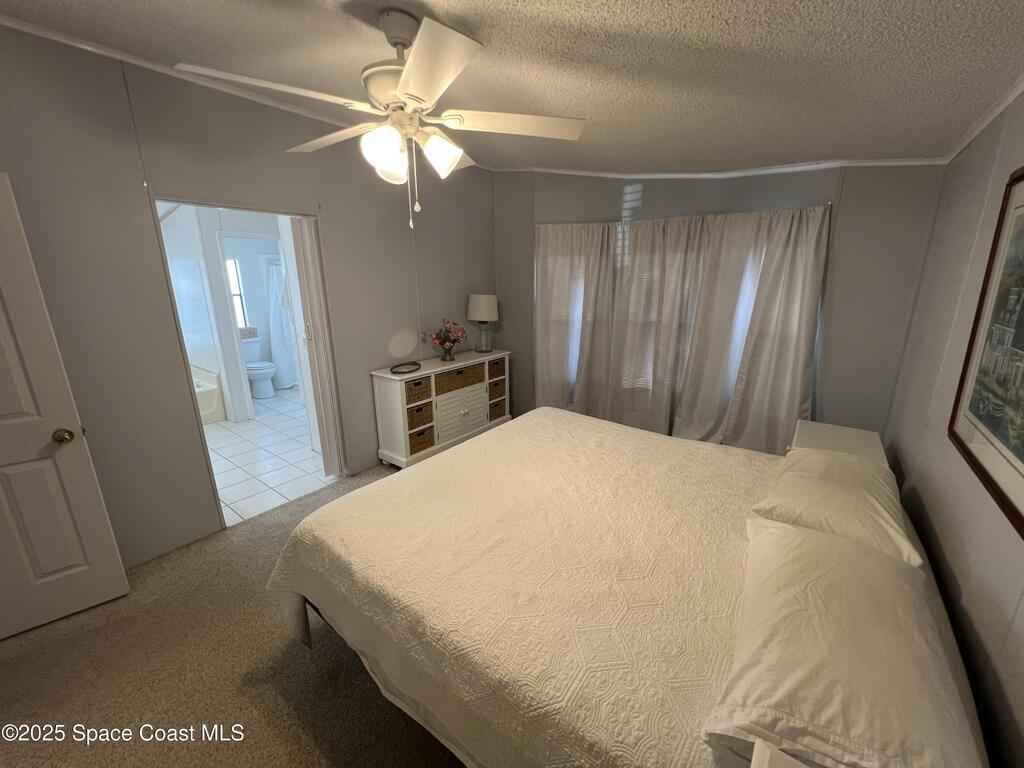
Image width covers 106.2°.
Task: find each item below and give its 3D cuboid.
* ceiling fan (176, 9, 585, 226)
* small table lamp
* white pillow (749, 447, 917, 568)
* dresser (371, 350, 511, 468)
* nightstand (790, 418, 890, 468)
[{"bbox_3d":[-0.391,-0.955,1.424,1.280,0.700,1.280,-13,18,-40],"label":"ceiling fan"},{"bbox_3d":[-0.334,-0.670,4.310,0.345,0.630,0.345,-1,14,0],"label":"small table lamp"},{"bbox_3d":[1.428,0.429,1.713,0.500,0.180,0.820,10,18,38],"label":"white pillow"},{"bbox_3d":[-0.619,0.181,3.978,0.390,0.816,1.567,9,17,35],"label":"dresser"},{"bbox_3d":[1.977,0.638,2.404,0.420,0.600,0.600,10,18,38],"label":"nightstand"}]

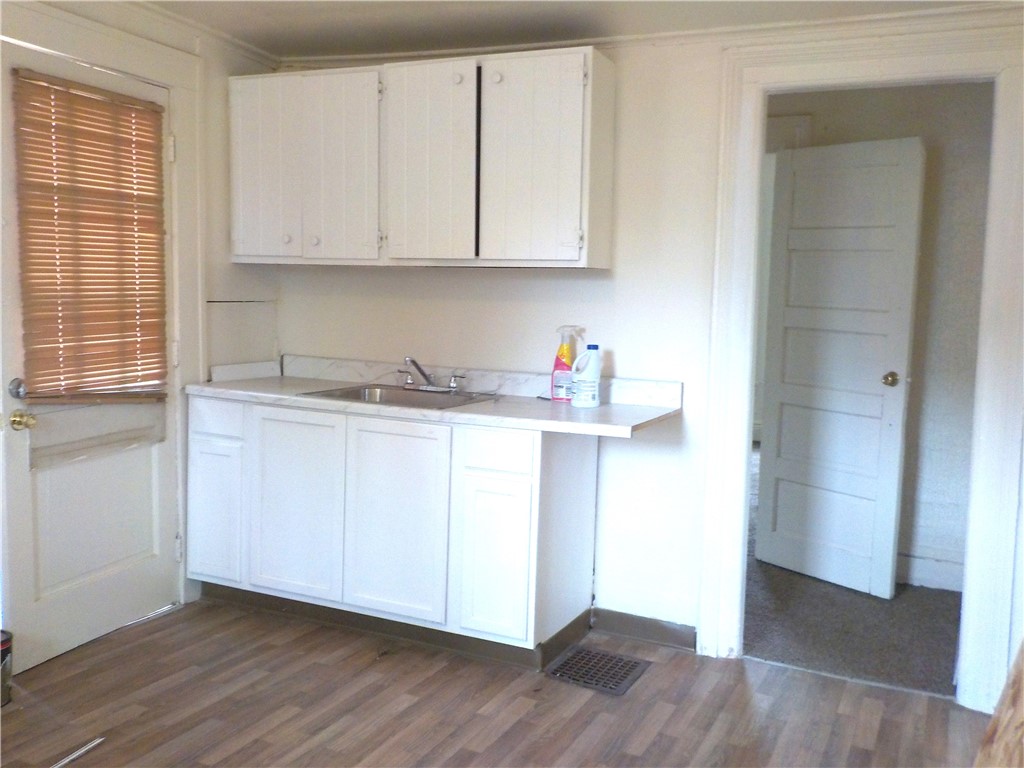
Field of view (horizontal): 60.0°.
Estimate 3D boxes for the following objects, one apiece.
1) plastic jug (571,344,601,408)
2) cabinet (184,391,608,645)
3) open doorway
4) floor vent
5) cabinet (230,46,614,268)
[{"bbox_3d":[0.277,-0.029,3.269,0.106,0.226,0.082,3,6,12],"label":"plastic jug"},{"bbox_3d":[-0.497,0.469,3.583,1.560,0.790,0.590,4,6,25],"label":"cabinet"},{"bbox_3d":[1.224,0.022,3.111,0.706,2.036,0.126,4,6,25],"label":"open doorway"},{"bbox_3d":[0.313,1.009,3.162,0.294,0.012,0.335,4,6,25],"label":"floor vent"},{"bbox_3d":[-0.414,-0.868,3.611,1.638,0.771,0.265,4,6,25],"label":"cabinet"}]

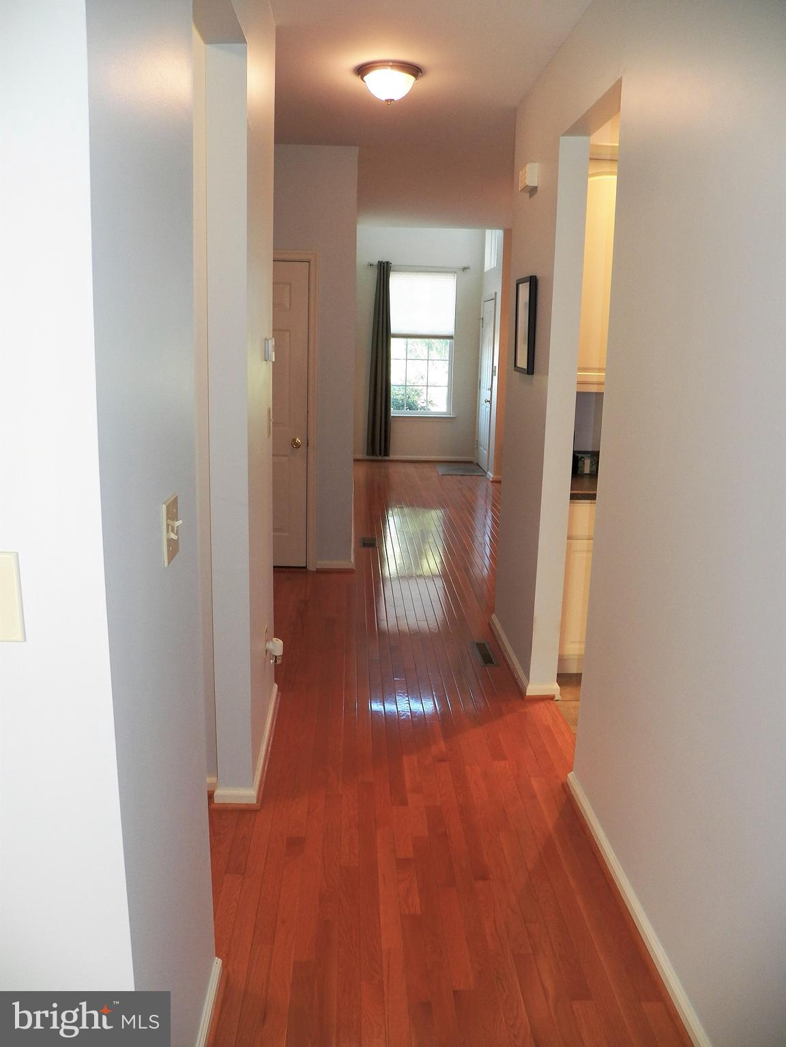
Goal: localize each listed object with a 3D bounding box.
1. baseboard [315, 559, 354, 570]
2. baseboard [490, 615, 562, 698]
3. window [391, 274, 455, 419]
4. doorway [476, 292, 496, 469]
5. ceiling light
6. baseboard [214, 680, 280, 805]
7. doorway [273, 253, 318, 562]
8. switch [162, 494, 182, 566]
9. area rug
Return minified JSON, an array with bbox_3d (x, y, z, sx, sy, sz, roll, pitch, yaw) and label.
[{"bbox_3d":[-0.400,0.281,5.854,0.262,0.075,0.025,1,12,-3],"label":"baseboard"},{"bbox_3d":[0.645,0.642,4.243,0.160,0.095,0.990,1,12,-3],"label":"baseboard"},{"bbox_3d":[0.325,-2.320,10.917,0.945,1.841,0.110,1,12,-3],"label":"window"},{"bbox_3d":[1.141,-1.718,10.424,0.100,2.135,1.100,1,12,-3],"label":"doorway"},{"bbox_3d":[-0.013,-1.879,3.650,0.292,0.138,0.292,1,12,-3],"label":"ceiling light"},{"bbox_3d":[-0.552,0.826,3.268,0.155,0.085,0.890,1,12,-3],"label":"baseboard"},{"bbox_3d":[-0.945,-0.725,5.649,0.870,2.110,0.100,1,12,-3],"label":"doorway"},{"bbox_3d":[-0.399,0.011,1.556,0.021,0.113,0.122,1,12,-3],"label":"switch"},{"bbox_3d":[0.836,-0.687,10.624,0.540,0.012,1.040,1,12,-3],"label":"area rug"}]

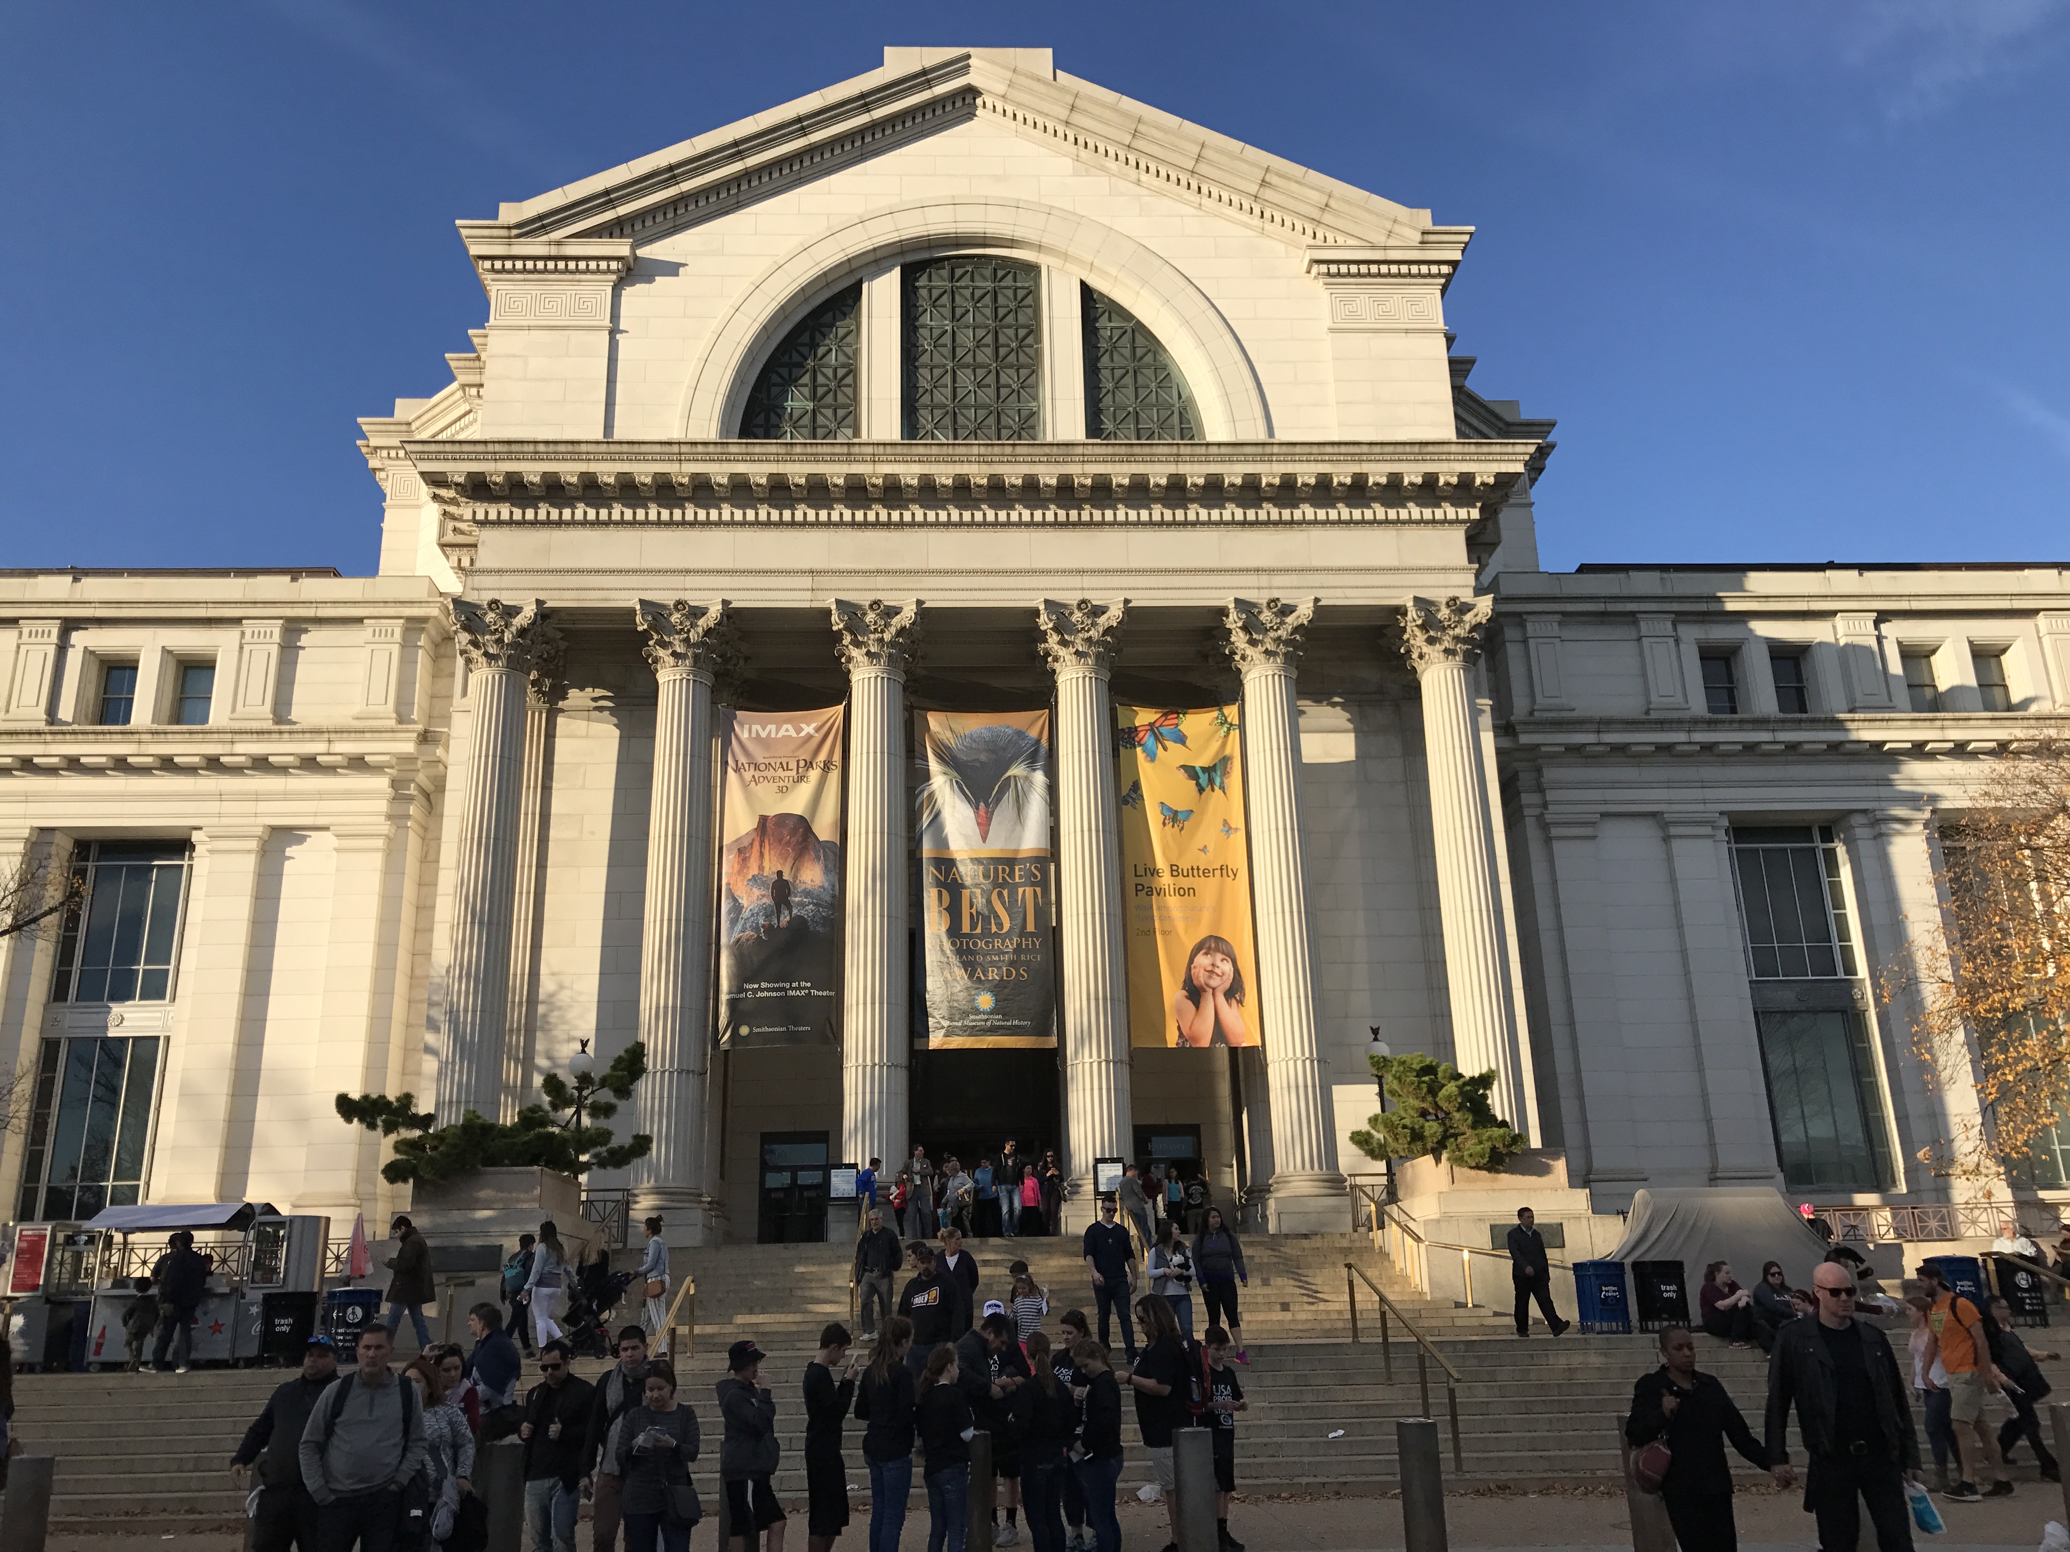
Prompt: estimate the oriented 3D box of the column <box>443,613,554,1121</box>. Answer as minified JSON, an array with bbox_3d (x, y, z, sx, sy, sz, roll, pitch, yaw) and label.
[{"bbox_3d":[-11.343,2.913,34.310,1.750,13.350,1.750,-1,-18,-3],"label":"column"}]

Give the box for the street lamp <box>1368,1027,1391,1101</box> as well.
[{"bbox_3d":[7.122,7.173,34.038,0.480,4.100,0.480,-1,-18,-3],"label":"street lamp"}]

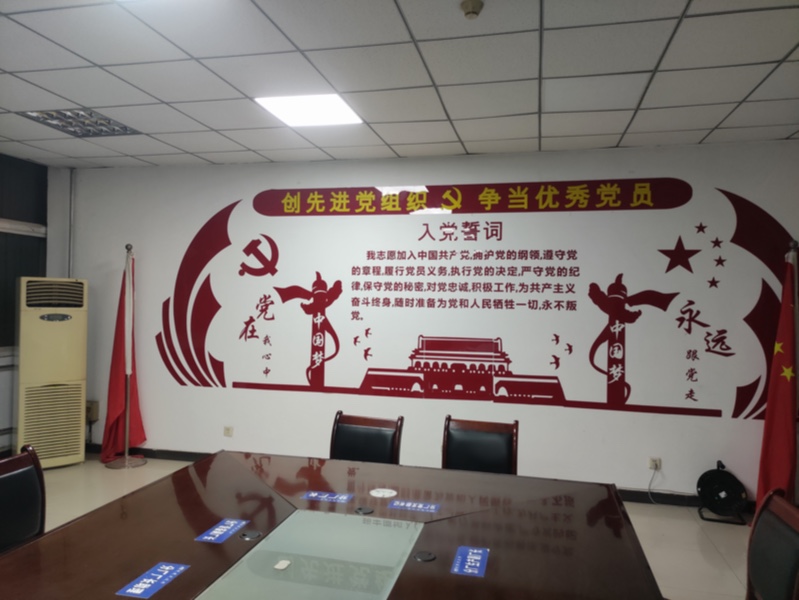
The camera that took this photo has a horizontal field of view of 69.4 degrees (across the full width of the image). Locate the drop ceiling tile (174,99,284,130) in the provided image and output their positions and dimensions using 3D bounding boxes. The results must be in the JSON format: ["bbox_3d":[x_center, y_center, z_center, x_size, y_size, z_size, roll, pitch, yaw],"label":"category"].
[{"bbox_3d":[-1.172,-1.290,4.031,0.595,0.020,0.595,1,0,13],"label":"drop ceiling tile"}]

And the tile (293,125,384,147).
[{"bbox_3d":[-0.450,-1.276,4.477,0.595,0.020,0.595,1,0,13],"label":"tile"}]

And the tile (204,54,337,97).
[{"bbox_3d":[-0.730,-1.282,3.295,0.594,0.020,0.594,1,0,13],"label":"tile"}]

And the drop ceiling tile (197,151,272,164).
[{"bbox_3d":[-1.508,-1.298,5.218,0.595,0.020,0.392,1,0,13],"label":"drop ceiling tile"}]

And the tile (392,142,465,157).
[{"bbox_3d":[0.243,-1.261,4.802,0.595,0.020,0.392,1,0,13],"label":"tile"}]

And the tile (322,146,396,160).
[{"bbox_3d":[-0.340,-1.274,4.940,0.595,0.020,0.392,1,0,13],"label":"tile"}]

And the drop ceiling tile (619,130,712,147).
[{"bbox_3d":[1.998,-1.228,4.404,0.595,0.020,0.384,1,0,13],"label":"drop ceiling tile"}]

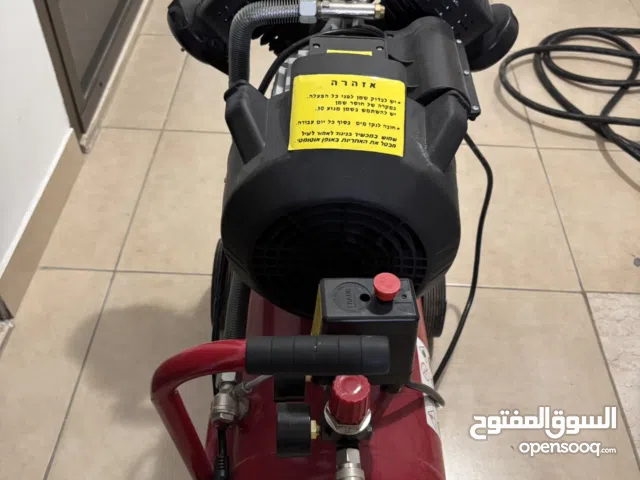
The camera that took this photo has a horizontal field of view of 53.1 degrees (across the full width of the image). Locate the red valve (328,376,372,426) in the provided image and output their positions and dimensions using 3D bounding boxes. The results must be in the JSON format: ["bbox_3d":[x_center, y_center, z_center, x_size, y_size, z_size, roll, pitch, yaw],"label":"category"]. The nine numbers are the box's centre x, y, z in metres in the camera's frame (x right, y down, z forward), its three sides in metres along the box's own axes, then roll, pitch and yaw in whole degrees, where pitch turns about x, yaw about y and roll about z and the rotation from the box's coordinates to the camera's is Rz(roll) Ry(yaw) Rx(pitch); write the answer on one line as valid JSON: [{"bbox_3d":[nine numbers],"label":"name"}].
[{"bbox_3d":[0.028,0.146,0.594,0.034,0.041,0.034,1,46,-1],"label":"red valve"}]

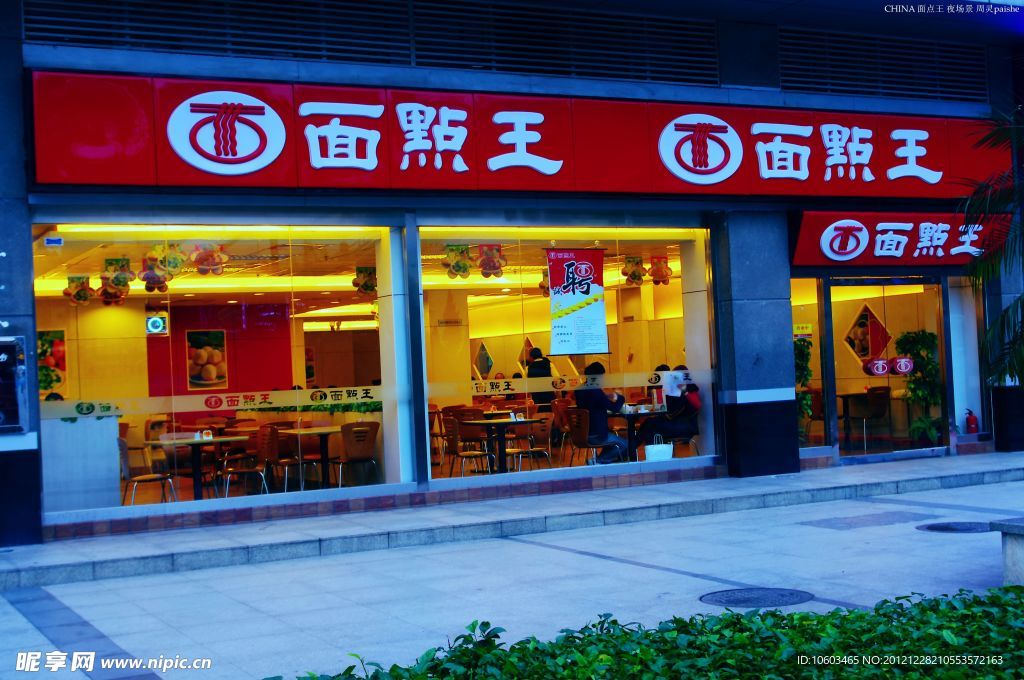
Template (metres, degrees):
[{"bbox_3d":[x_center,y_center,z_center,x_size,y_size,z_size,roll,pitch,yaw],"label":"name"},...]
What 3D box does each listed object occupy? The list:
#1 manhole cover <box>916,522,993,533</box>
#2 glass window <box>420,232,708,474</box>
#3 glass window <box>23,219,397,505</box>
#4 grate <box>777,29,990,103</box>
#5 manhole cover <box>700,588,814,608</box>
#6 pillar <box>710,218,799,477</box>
[{"bbox_3d":[3.691,1.555,11.454,0.705,0.040,0.705,-2,-1,-27],"label":"manhole cover"},{"bbox_3d":[0.704,0.079,15.019,3.592,2.587,0.101,-2,-1,-27],"label":"glass window"},{"bbox_3d":[-2.660,0.200,13.289,3.571,2.592,0.101,-2,-1,-27],"label":"glass window"},{"bbox_3d":[4.546,-3.320,16.923,3.302,0.780,0.111,-2,-1,-27],"label":"grate"},{"bbox_3d":[1.510,1.598,8.569,0.695,0.040,0.695,-3,-1,0],"label":"manhole cover"},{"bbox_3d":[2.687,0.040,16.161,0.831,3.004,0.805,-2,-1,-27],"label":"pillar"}]

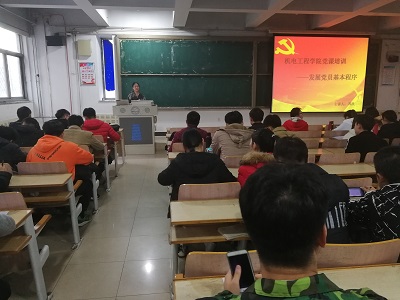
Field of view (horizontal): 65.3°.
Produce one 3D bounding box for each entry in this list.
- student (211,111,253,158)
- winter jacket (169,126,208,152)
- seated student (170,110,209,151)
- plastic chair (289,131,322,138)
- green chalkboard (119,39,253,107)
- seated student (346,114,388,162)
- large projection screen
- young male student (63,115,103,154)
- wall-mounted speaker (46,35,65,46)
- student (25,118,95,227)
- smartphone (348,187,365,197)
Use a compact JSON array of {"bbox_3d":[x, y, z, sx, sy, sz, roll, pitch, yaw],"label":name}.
[{"bbox_3d":[0.366,0.193,3.579,0.530,1.270,0.700,-1,11,-6],"label":"student"},{"bbox_3d":[-0.178,-0.121,5.030,0.600,0.660,0.460,-1,11,-6],"label":"winter jacket"},{"bbox_3d":[-0.179,-0.003,5.156,0.600,1.260,0.720,-1,11,-6],"label":"seated student"},{"bbox_3d":[2.038,-0.007,6.267,0.520,0.820,0.500,-1,11,-6],"label":"plastic chair"},{"bbox_3d":[-0.359,-2.214,9.129,3.880,1.930,0.100,-1,11,-6],"label":"green chalkboard"},{"bbox_3d":[1.872,0.189,3.704,0.540,1.240,0.680,-2,11,-11],"label":"seated student"},{"bbox_3d":[3.621,-2.227,9.386,2.980,2.230,0.060,-1,11,-6],"label":"large projection screen"},{"bbox_3d":[-1.577,0.125,4.150,0.580,1.190,0.700,-1,11,-6],"label":"young male student"},{"bbox_3d":[-3.891,-2.918,8.433,0.420,0.260,0.260,-2,11,-12],"label":"wall-mounted speaker"},{"bbox_3d":[-1.697,0.251,3.861,0.700,1.260,0.780,0,11,-1],"label":"student"},{"bbox_3d":[1.222,0.327,2.413,0.150,0.074,0.009,-1,-23,-3],"label":"smartphone"}]

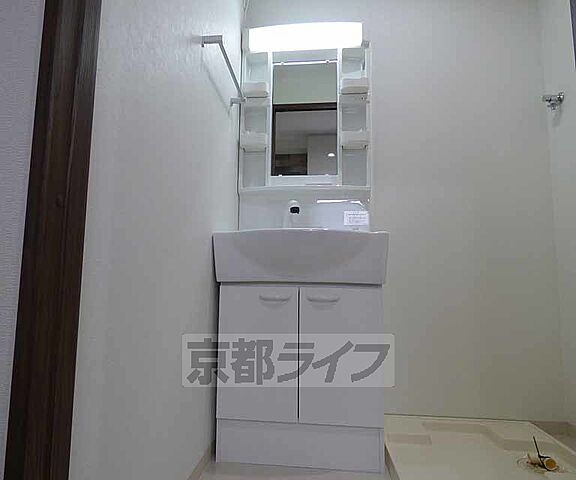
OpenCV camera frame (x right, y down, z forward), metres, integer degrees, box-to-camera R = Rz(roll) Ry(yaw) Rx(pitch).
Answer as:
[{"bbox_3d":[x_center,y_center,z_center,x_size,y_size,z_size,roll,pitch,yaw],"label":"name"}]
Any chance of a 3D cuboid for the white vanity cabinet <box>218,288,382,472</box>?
[{"bbox_3d":[0.058,0.489,1.416,0.580,0.635,0.388,0,-6,6],"label":"white vanity cabinet"}]

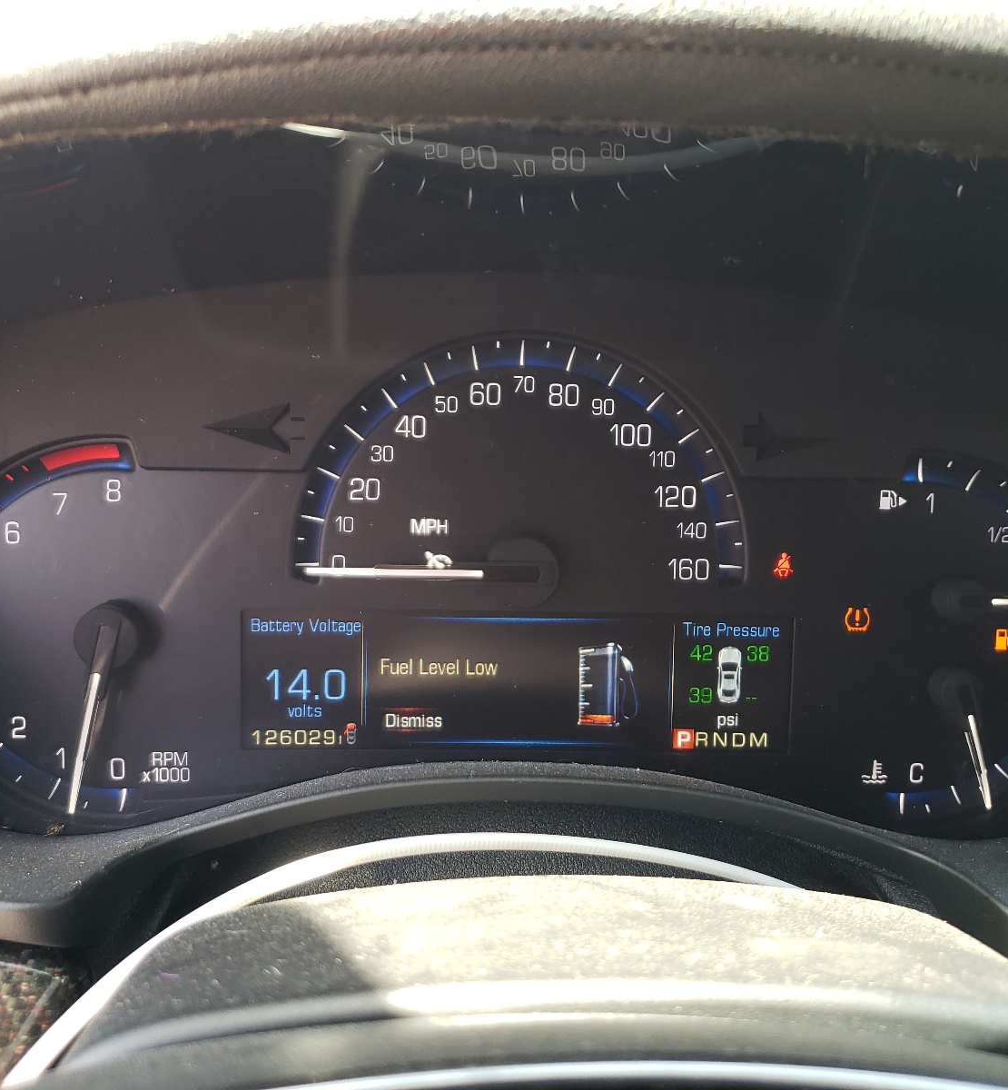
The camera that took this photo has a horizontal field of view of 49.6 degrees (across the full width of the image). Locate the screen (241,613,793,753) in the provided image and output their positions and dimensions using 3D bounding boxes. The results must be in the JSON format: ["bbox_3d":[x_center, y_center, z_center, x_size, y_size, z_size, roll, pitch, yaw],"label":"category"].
[{"bbox_3d":[0.004,0.035,0.282,0.141,0.036,0.010,1,4,-2],"label":"screen"}]

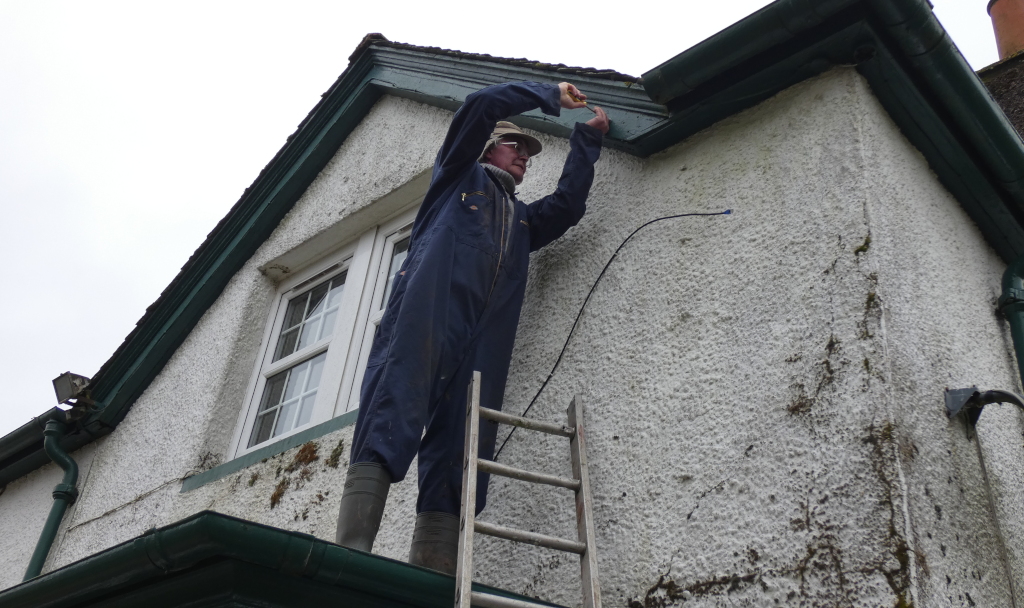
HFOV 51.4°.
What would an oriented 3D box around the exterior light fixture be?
[{"bbox_3d":[-2.396,0.457,5.824,0.165,0.145,0.110,-24,-10,37],"label":"exterior light fixture"}]

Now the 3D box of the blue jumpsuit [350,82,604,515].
[{"bbox_3d":[-0.075,-0.045,3.266,0.530,1.490,0.620,-25,-47,37],"label":"blue jumpsuit"}]

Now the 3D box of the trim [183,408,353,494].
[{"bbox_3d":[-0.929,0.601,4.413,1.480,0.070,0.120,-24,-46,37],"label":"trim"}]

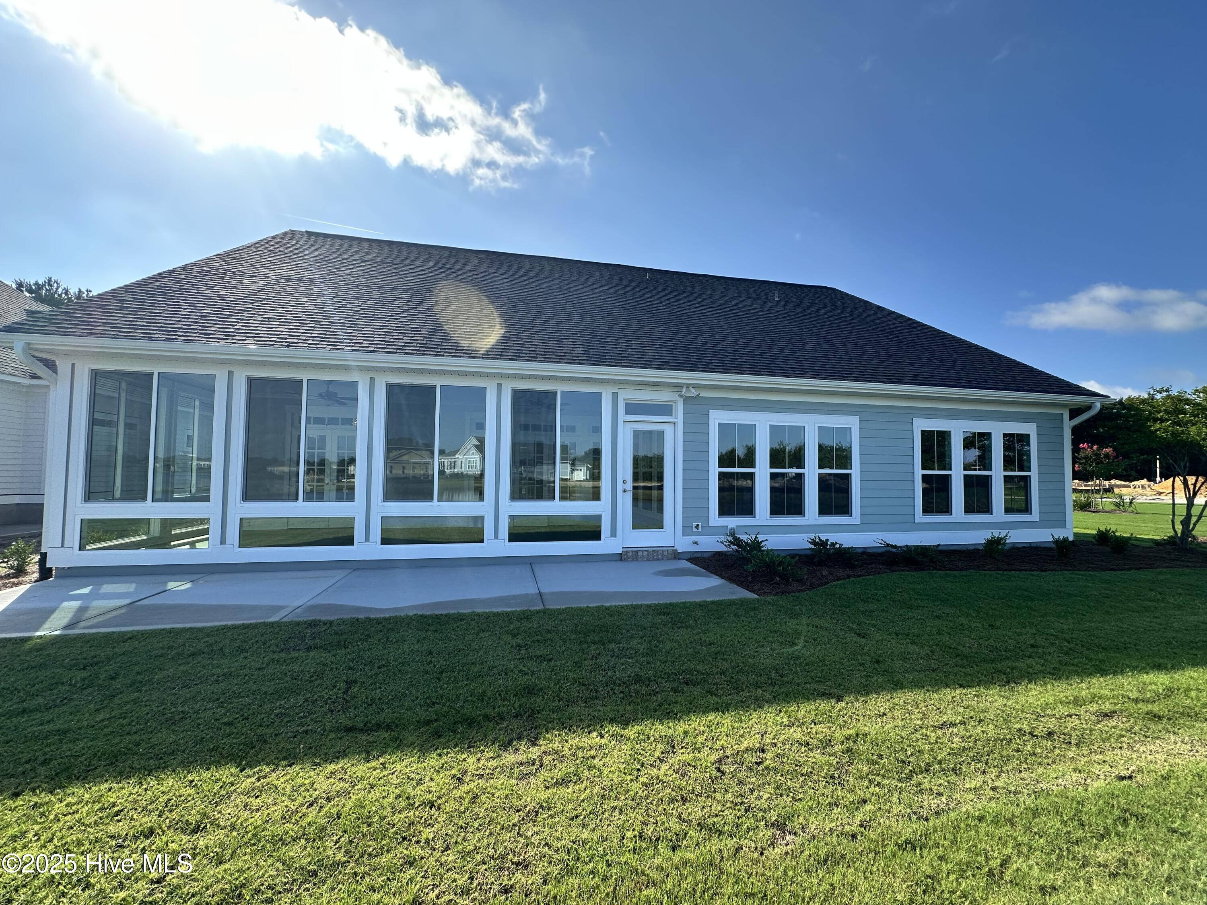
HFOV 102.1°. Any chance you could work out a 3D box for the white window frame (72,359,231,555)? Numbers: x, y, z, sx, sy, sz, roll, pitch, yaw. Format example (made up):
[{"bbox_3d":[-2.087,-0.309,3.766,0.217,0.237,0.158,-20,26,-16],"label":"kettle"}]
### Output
[{"bbox_3d":[-6.043,0.101,6.512,1.499,2.394,0.100,1,-3,-12],"label":"white window frame"}]

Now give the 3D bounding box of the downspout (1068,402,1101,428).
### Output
[{"bbox_3d":[9.670,-0.745,9.826,0.240,0.480,0.500,1,-3,-12],"label":"downspout"}]

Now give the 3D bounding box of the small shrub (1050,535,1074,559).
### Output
[{"bbox_3d":[8.086,1.637,8.605,0.320,0.390,0.320,1,-3,-12],"label":"small shrub"}]

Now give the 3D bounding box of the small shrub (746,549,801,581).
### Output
[{"bbox_3d":[2.337,1.501,6.705,0.700,0.400,0.650,1,-3,-12],"label":"small shrub"}]

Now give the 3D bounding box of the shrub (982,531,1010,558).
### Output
[{"bbox_3d":[6.824,1.599,8.482,0.380,0.430,0.380,1,-3,-12],"label":"shrub"}]

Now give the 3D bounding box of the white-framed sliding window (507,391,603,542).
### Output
[{"bbox_3d":[-0.735,0.205,7.680,1.522,2.394,0.100,1,-3,-12],"label":"white-framed sliding window"}]

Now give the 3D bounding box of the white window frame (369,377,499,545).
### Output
[{"bbox_3d":[-2.513,0.170,7.289,1.530,2.394,0.100,1,-3,-12],"label":"white window frame"}]

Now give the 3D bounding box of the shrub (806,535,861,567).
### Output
[{"bbox_3d":[3.640,1.515,7.741,0.760,0.470,0.650,1,-3,-12],"label":"shrub"}]

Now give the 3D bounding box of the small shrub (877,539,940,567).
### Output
[{"bbox_3d":[4.962,1.561,7.918,0.850,0.420,0.700,1,-3,-12],"label":"small shrub"}]

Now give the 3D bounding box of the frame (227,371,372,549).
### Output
[{"bbox_3d":[-4.272,0.136,6.902,1.652,2.394,0.100,1,-3,-12],"label":"frame"}]

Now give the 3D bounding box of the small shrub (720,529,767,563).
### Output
[{"bbox_3d":[2.194,1.442,7.650,0.700,0.530,0.600,1,-3,-12],"label":"small shrub"}]

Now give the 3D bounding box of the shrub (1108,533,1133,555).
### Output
[{"bbox_3d":[9.462,1.670,8.939,0.350,0.370,0.350,1,-3,-12],"label":"shrub"}]

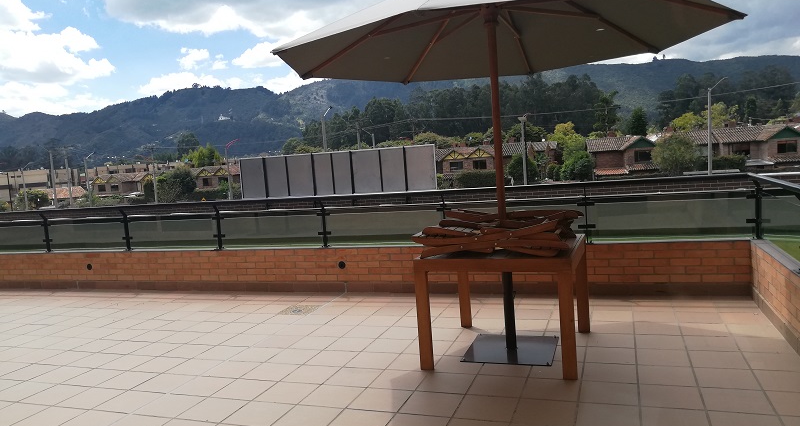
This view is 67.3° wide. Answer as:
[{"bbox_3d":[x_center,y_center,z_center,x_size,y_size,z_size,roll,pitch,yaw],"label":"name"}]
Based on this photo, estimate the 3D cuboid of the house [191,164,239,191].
[{"bbox_3d":[-27.581,-4.531,96.074,9.500,6.690,8.000,-2,6,20],"label":"house"}]

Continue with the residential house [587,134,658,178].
[{"bbox_3d":[24.248,-5.461,65.089,7.600,5.830,7.500,-2,6,20],"label":"residential house"}]

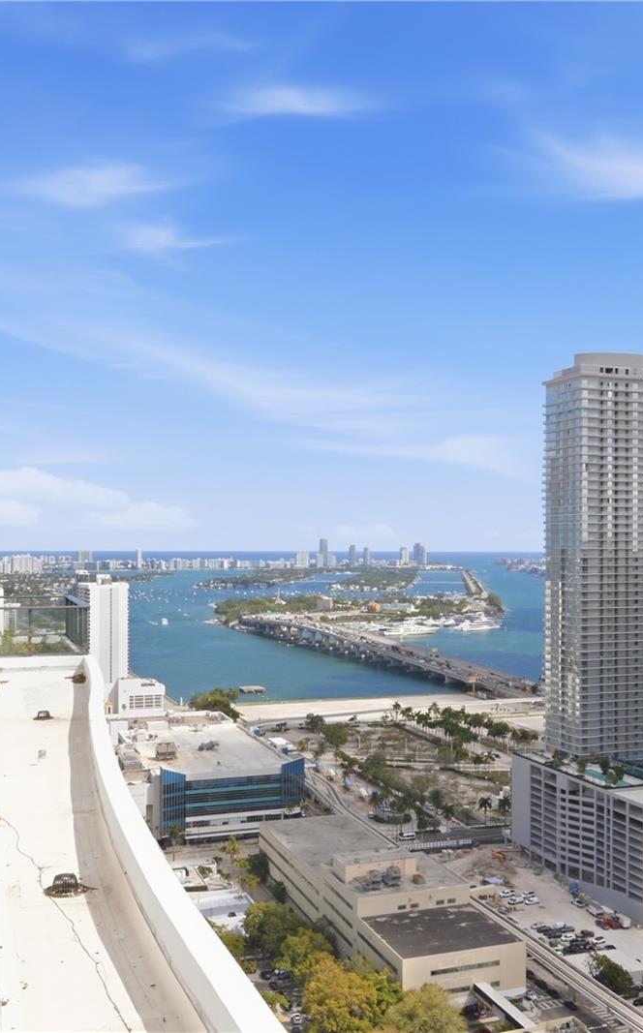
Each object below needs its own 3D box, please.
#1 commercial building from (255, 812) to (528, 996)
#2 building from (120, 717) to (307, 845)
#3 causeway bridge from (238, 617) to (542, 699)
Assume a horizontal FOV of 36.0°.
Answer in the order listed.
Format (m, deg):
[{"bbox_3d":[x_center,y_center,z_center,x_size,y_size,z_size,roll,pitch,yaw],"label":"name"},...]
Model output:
[{"bbox_3d":[15.880,119.860,324.480,36.000,23.000,134.000,1,-2,-19],"label":"commercial building"},{"bbox_3d":[-54.830,122.490,470.230,65.000,27.000,120.000,1,-2,-19],"label":"building"},{"bbox_3d":[47.800,148.610,1150.550,63.000,22.000,745.000,1,-2,-19],"label":"causeway bridge"}]

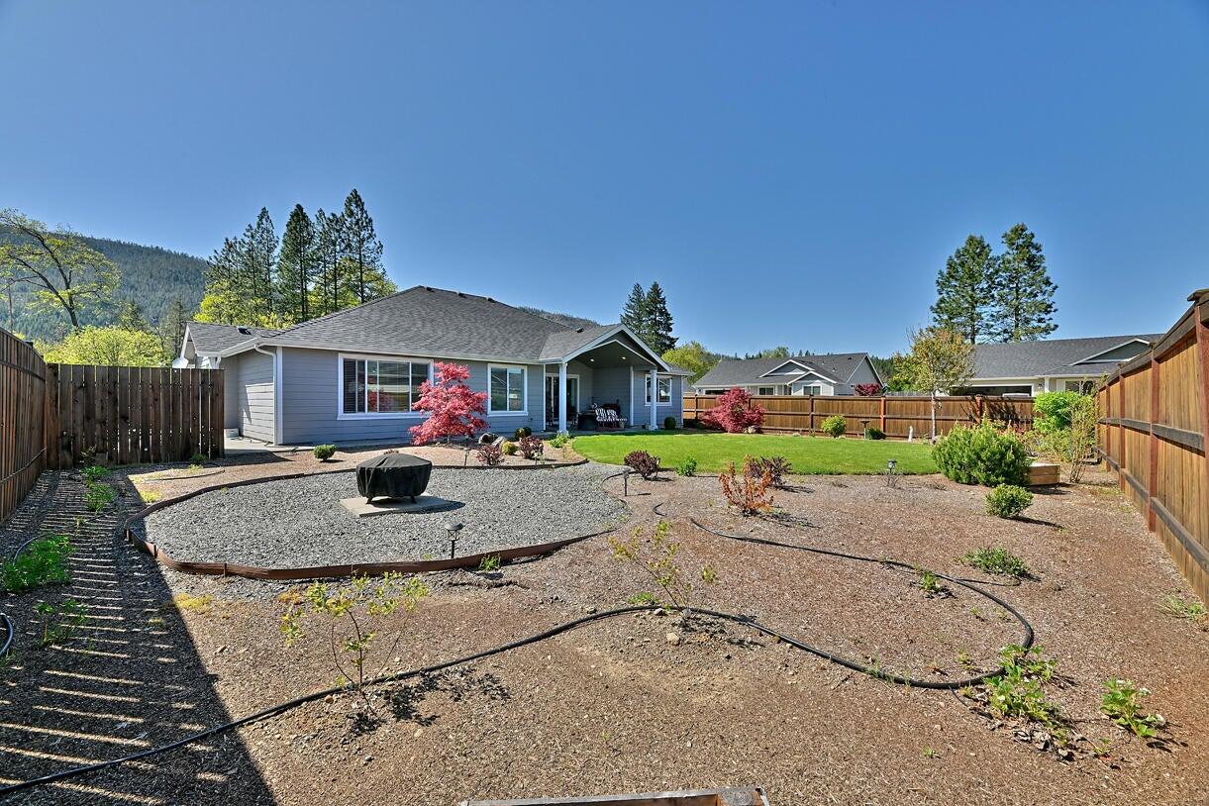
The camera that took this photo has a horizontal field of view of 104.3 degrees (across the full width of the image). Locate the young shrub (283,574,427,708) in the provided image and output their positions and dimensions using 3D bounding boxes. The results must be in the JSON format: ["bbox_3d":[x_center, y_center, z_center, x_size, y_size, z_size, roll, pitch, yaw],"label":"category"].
[{"bbox_3d":[-1.035,0.957,1.950,0.580,0.497,0.500,0,0,0],"label":"young shrub"}]

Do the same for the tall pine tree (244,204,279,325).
[{"bbox_3d":[-36.542,-9.975,50.000,3.800,21.900,3.800,0,0,-36],"label":"tall pine tree"}]

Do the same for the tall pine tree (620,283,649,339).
[{"bbox_3d":[4.962,-9.094,76.000,4.800,20.400,4.800,0,0,4],"label":"tall pine tree"}]

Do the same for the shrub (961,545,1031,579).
[{"bbox_3d":[2.850,1.130,3.440,0.420,0.190,0.370,0,0,0],"label":"shrub"}]

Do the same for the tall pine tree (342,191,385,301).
[{"bbox_3d":[-31.087,-13.077,60.000,5.200,28.569,5.200,0,0,0],"label":"tall pine tree"}]

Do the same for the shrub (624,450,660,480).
[{"bbox_3d":[0.632,1.044,7.900,0.600,0.474,0.560,0,0,0],"label":"shrub"}]

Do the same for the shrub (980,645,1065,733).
[{"bbox_3d":[1.826,1.197,2.050,0.290,0.180,0.300,0,0,42],"label":"shrub"}]

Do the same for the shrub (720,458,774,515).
[{"bbox_3d":[1.638,0.949,5.400,0.620,0.614,0.560,0,0,0],"label":"shrub"}]

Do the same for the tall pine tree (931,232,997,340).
[{"bbox_3d":[38.227,-8.125,50.000,6.000,19.200,6.000,0,0,37],"label":"tall pine tree"}]

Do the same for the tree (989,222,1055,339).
[{"bbox_3d":[44.545,-8.875,50.000,6.000,20.700,6.000,0,0,42],"label":"tree"}]

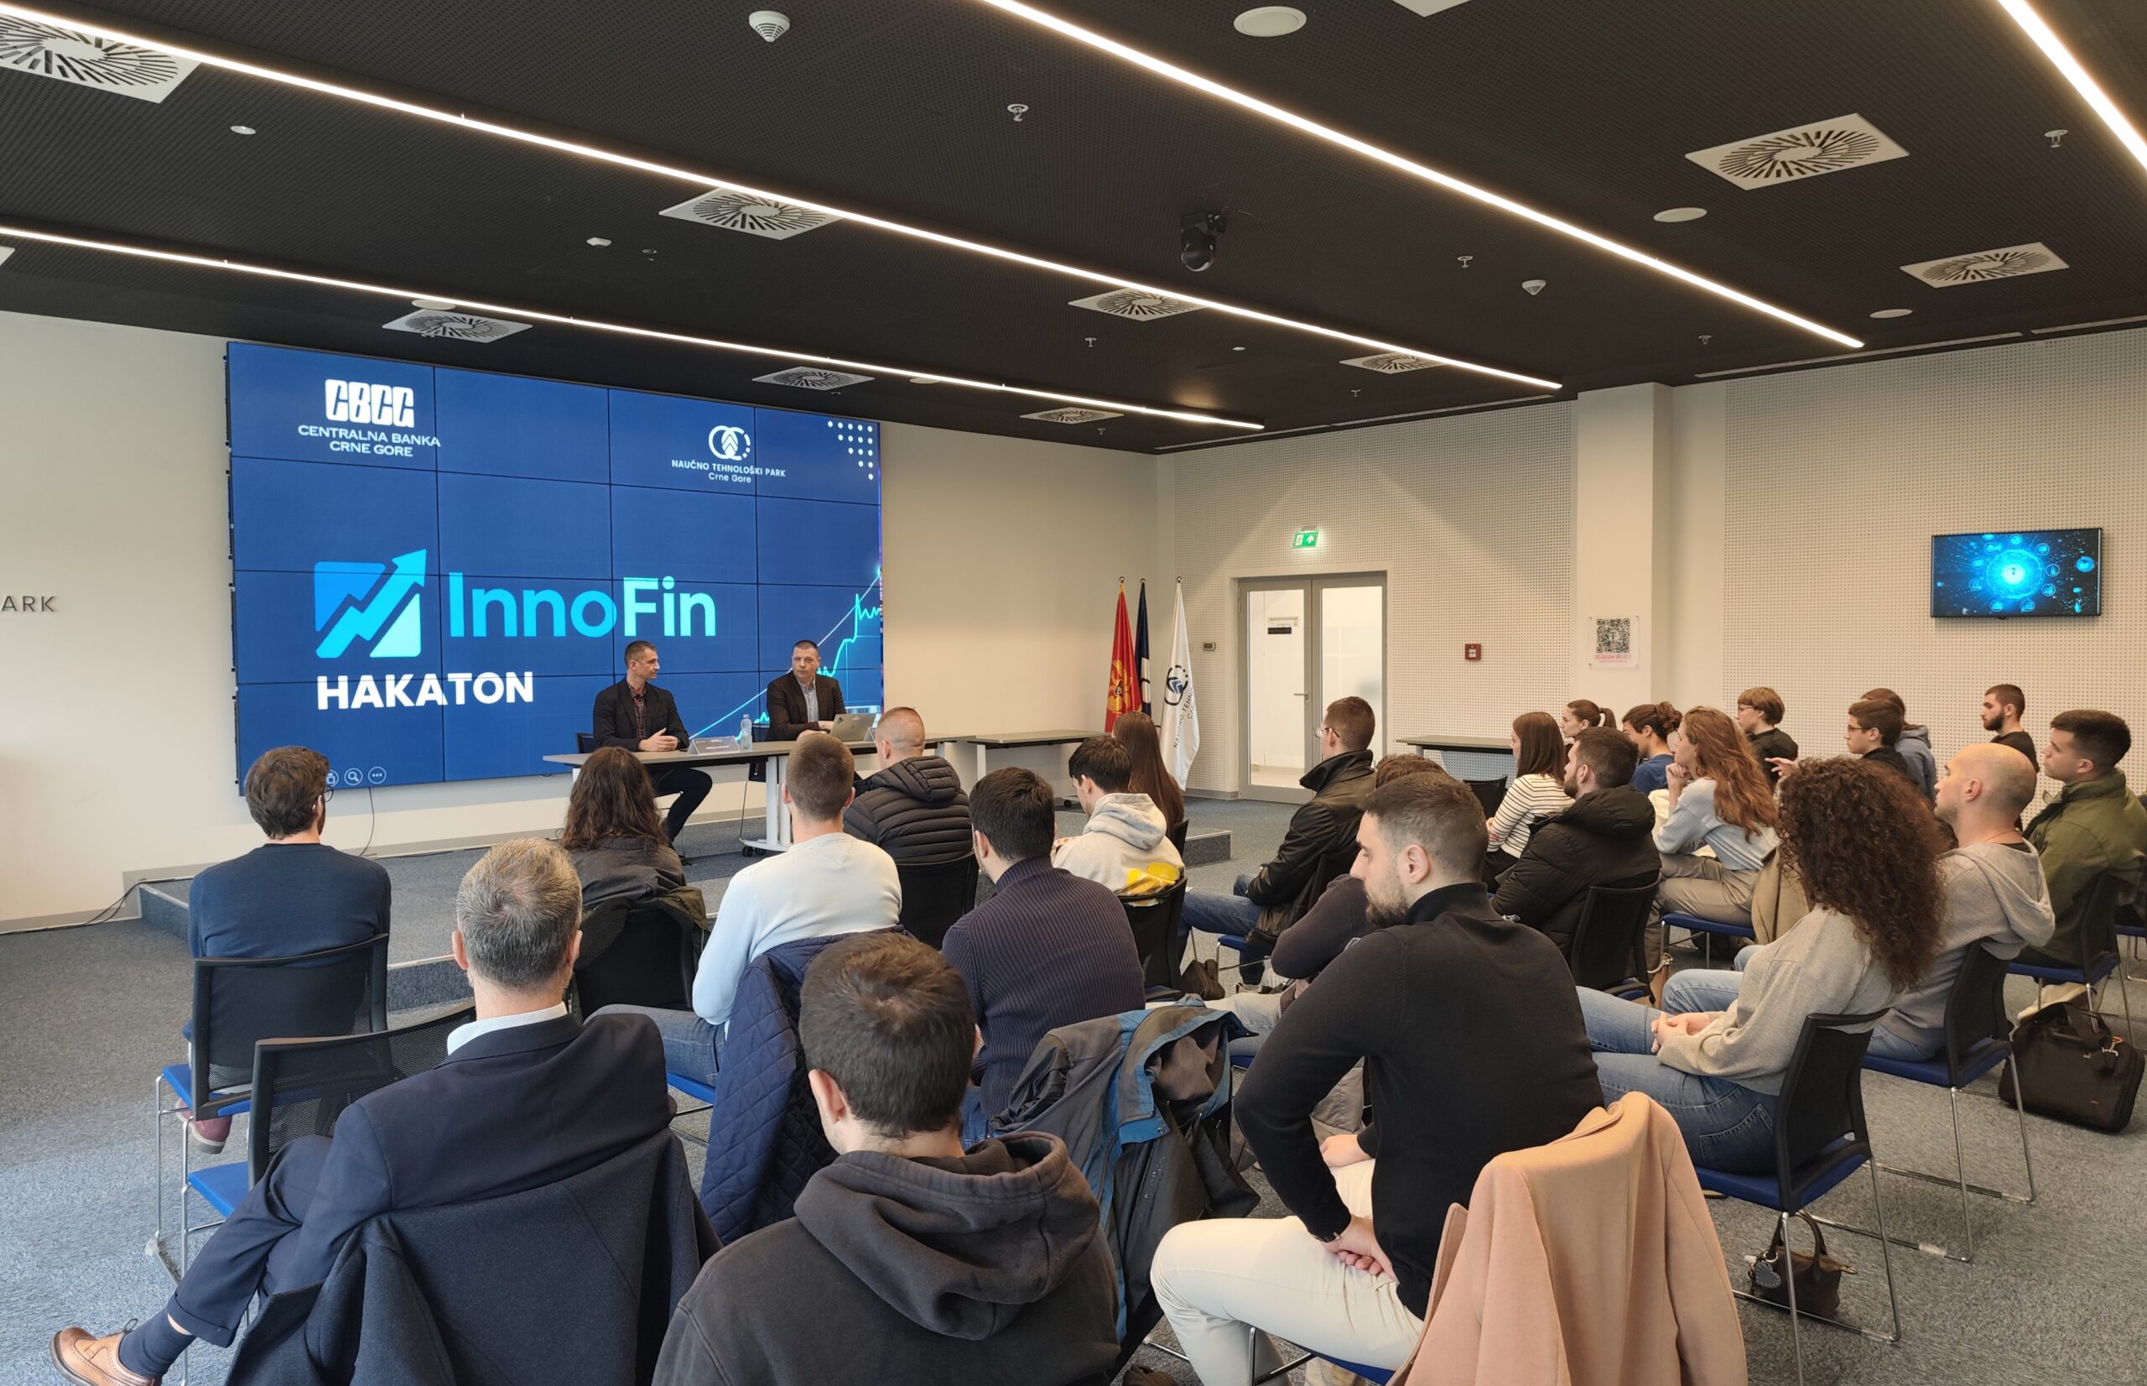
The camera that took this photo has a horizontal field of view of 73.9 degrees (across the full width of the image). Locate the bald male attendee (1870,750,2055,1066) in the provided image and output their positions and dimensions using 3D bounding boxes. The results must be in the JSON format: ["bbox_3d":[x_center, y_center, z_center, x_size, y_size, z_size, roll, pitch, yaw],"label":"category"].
[{"bbox_3d":[2.188,0.764,4.017,0.980,1.270,0.560,1,3,43],"label":"bald male attendee"}]

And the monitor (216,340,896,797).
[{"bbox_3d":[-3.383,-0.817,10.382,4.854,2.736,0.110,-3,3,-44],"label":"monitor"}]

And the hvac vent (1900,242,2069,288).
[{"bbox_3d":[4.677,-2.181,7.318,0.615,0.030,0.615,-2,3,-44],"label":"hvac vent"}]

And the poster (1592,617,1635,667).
[{"bbox_3d":[4.074,-0.383,10.764,0.012,0.386,0.367,-2,3,-44],"label":"poster"}]

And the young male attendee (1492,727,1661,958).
[{"bbox_3d":[1.480,0.749,4.682,0.560,1.290,0.800,-2,3,-42],"label":"young male attendee"}]

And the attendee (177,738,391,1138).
[{"bbox_3d":[-2.218,0.796,3.926,0.500,1.320,0.850,-2,3,-39],"label":"attendee"}]

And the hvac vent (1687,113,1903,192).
[{"bbox_3d":[2.789,-2.089,5.492,0.607,0.050,0.607,-3,3,-44],"label":"hvac vent"}]

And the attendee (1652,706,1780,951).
[{"bbox_3d":[2.554,0.700,5.734,0.780,1.270,0.500,1,3,43],"label":"attendee"}]

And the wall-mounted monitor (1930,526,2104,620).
[{"bbox_3d":[6.042,-0.761,9.169,0.062,0.541,0.930,-2,3,-44],"label":"wall-mounted monitor"}]

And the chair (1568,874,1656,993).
[{"bbox_3d":[1.558,0.984,4.565,0.540,0.830,0.540,-2,3,-42],"label":"chair"}]

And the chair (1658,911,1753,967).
[{"bbox_3d":[2.685,0.926,5.650,0.540,0.820,0.520,-2,3,-44],"label":"chair"}]

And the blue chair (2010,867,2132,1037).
[{"bbox_3d":[3.355,0.952,4.971,0.556,0.824,0.515,-2,3,-44],"label":"blue chair"}]

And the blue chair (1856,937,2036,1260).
[{"bbox_3d":[2.248,0.992,3.922,0.540,0.820,0.530,-2,3,-44],"label":"blue chair"}]

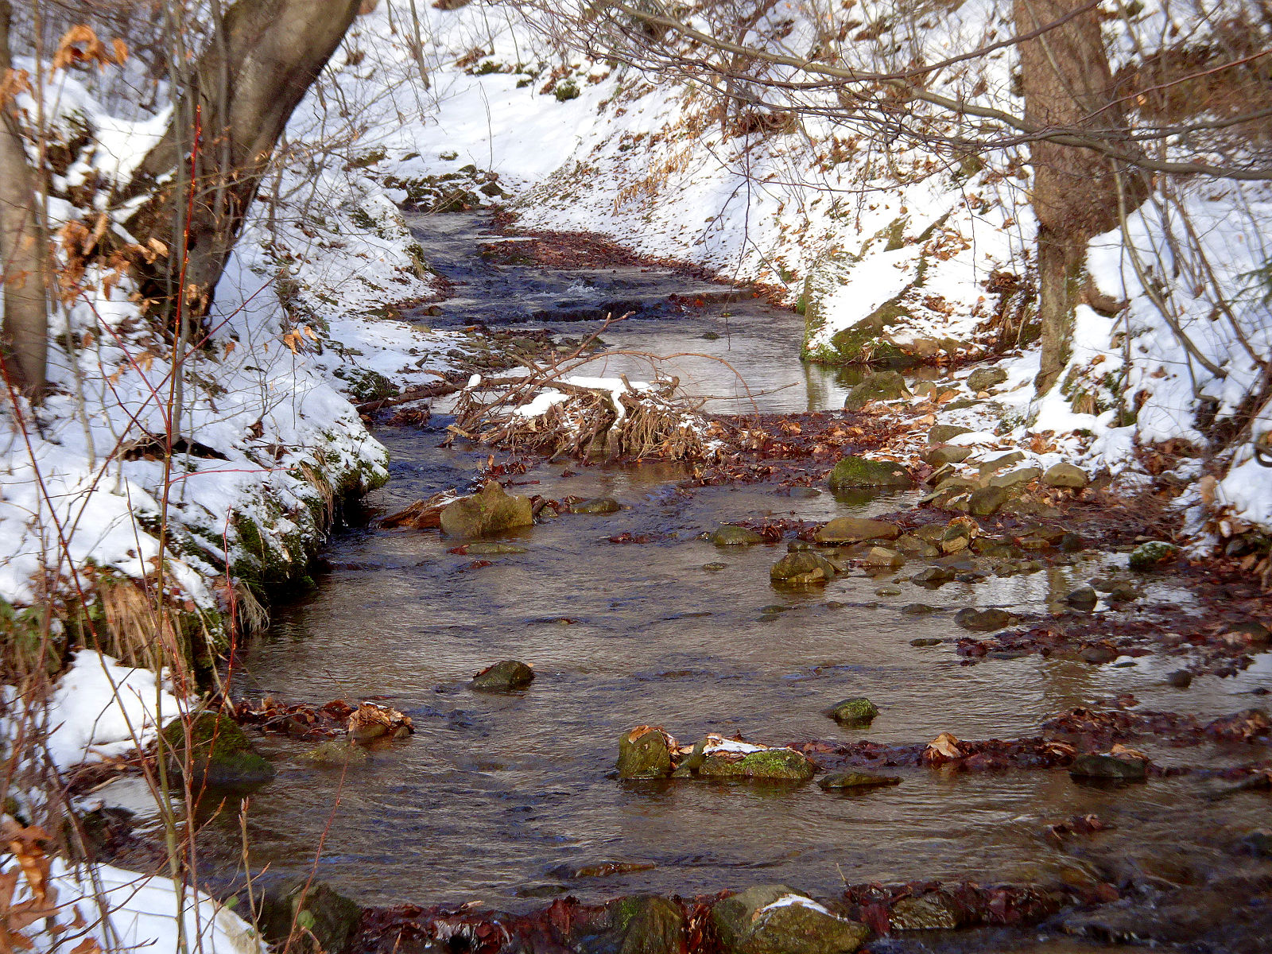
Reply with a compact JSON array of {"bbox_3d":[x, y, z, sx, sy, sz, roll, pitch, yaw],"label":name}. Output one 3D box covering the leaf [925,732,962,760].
[{"bbox_3d":[0.953,0.832,11.941,0.113,0.079,0.091,0,6,0],"label":"leaf"}]

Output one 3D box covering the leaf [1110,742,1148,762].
[{"bbox_3d":[1.334,0.746,10.450,0.102,0.045,0.075,0,5,0],"label":"leaf"}]

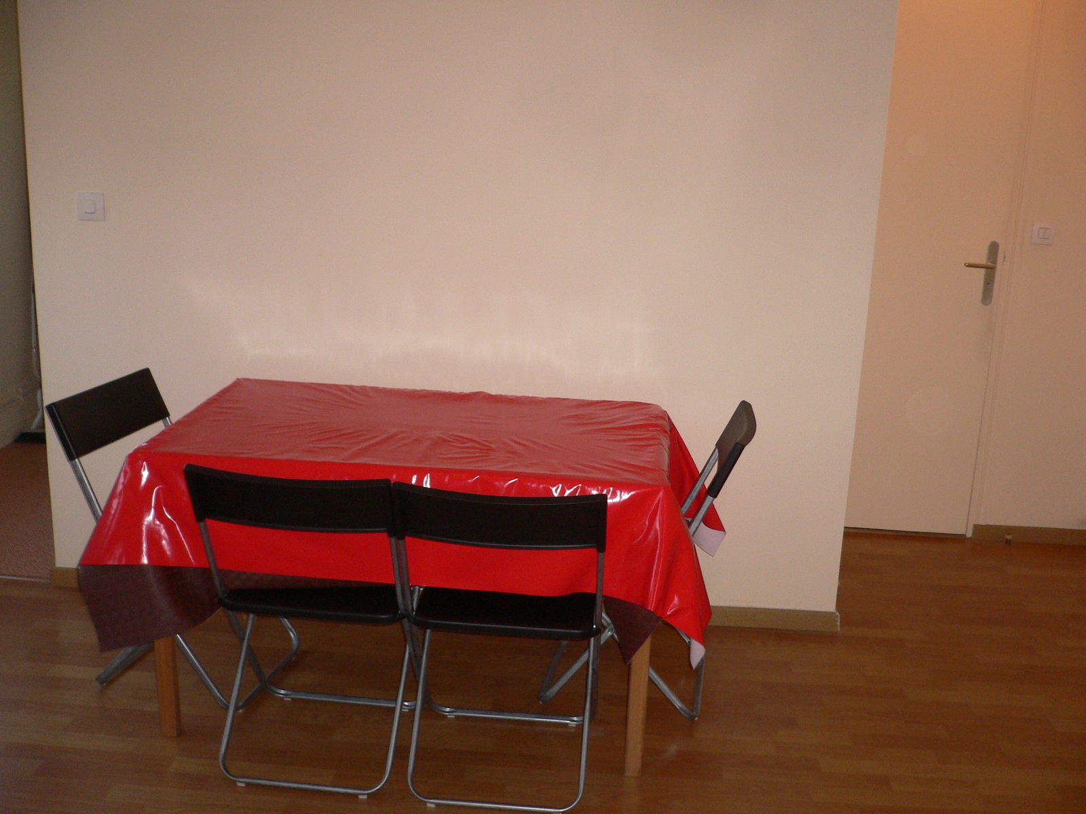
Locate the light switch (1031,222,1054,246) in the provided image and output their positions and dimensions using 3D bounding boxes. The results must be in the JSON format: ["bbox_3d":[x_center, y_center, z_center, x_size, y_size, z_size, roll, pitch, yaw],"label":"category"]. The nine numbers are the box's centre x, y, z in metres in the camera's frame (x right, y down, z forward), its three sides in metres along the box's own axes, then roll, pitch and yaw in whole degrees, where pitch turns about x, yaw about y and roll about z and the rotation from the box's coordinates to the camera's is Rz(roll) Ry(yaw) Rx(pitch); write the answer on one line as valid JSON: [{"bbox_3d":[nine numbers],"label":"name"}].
[{"bbox_3d":[1.776,-0.615,3.902,0.080,0.080,0.012,3,13,3],"label":"light switch"}]

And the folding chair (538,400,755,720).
[{"bbox_3d":[0.264,0.379,2.866,0.475,0.775,0.420,5,14,10],"label":"folding chair"}]

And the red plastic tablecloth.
[{"bbox_3d":[-0.281,0.241,2.786,1.420,0.430,0.860,3,13,5],"label":"red plastic tablecloth"}]

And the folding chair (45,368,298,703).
[{"bbox_3d":[-0.930,0.335,2.857,0.475,0.775,0.420,5,14,13],"label":"folding chair"}]

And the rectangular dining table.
[{"bbox_3d":[-0.291,0.389,2.822,1.310,0.735,0.810,3,13,5],"label":"rectangular dining table"}]

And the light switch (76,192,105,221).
[{"bbox_3d":[-1.296,-0.575,3.148,0.080,0.080,0.012,3,13,3],"label":"light switch"}]

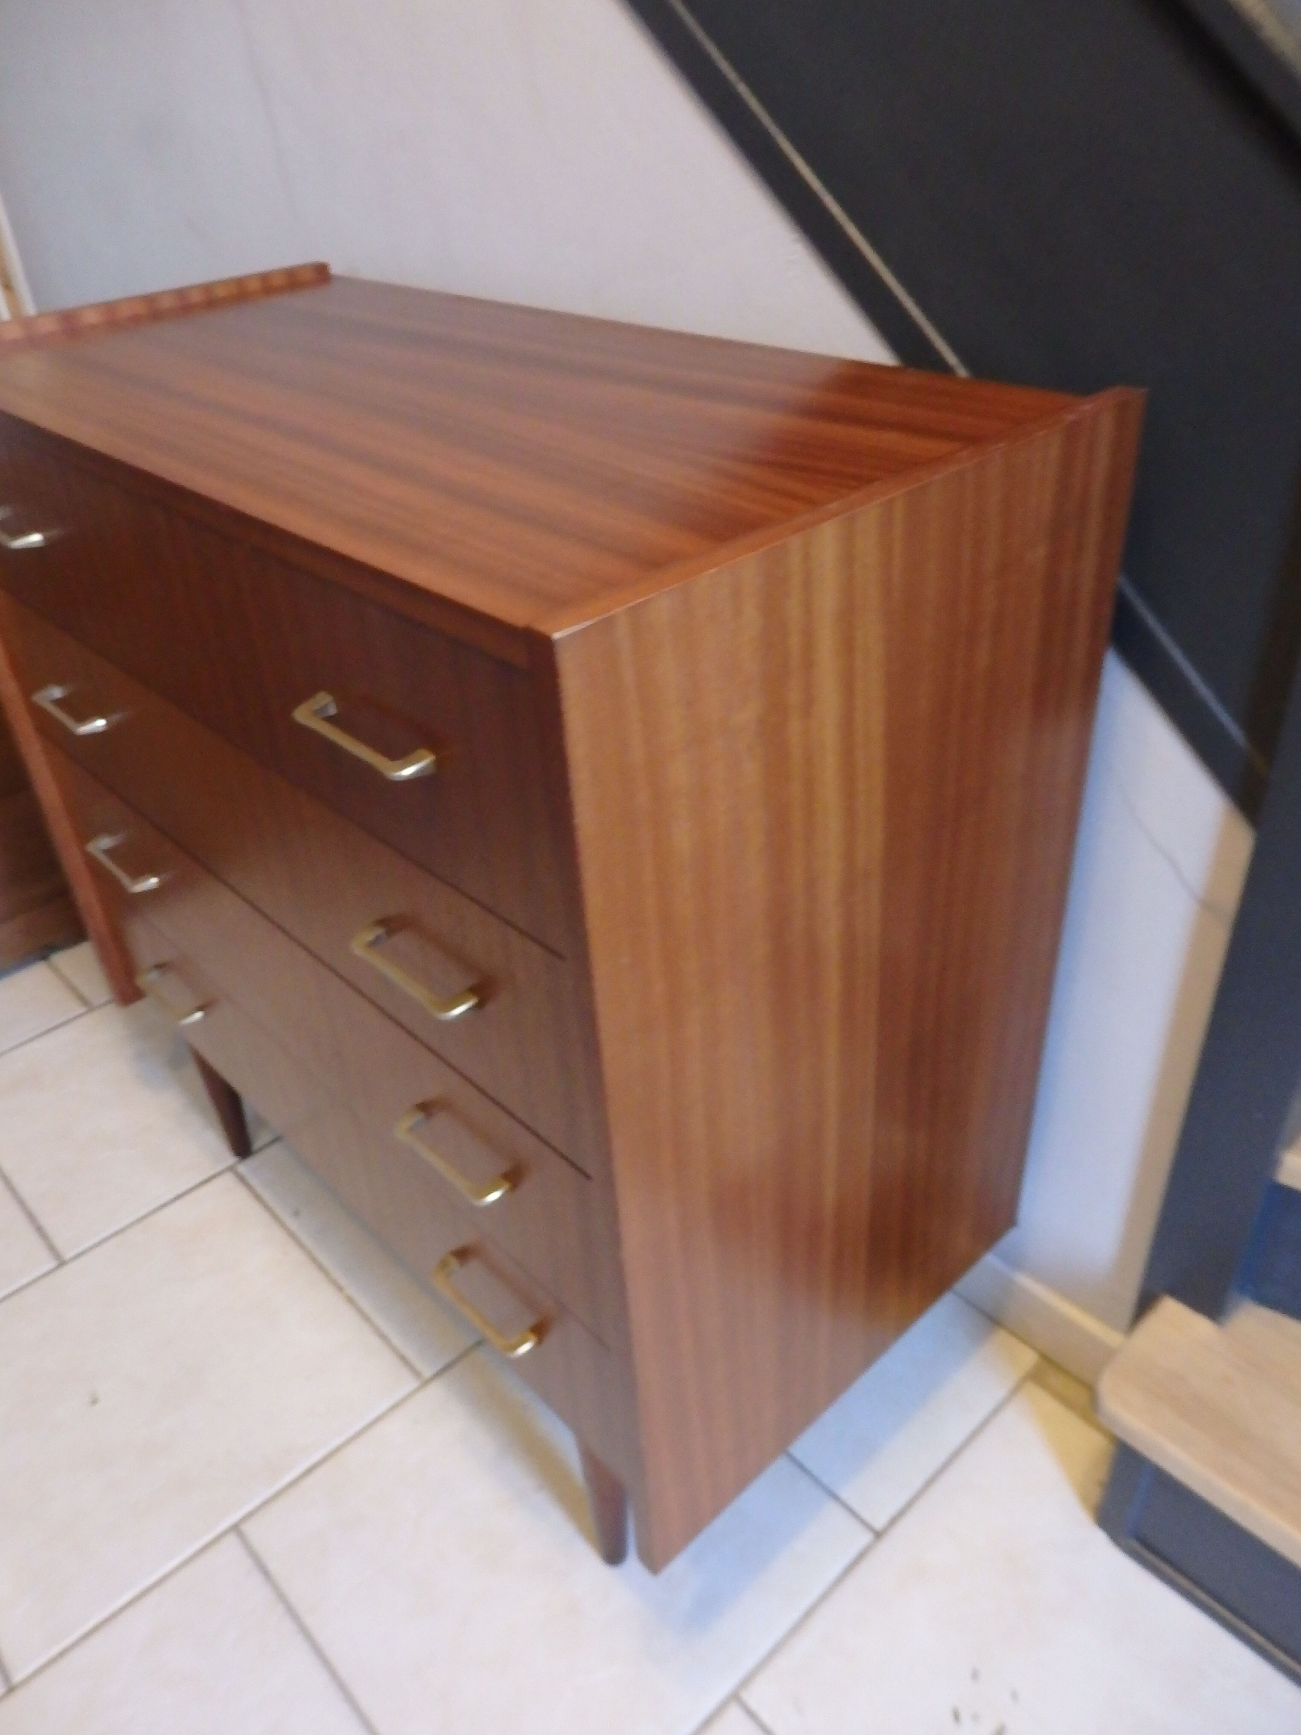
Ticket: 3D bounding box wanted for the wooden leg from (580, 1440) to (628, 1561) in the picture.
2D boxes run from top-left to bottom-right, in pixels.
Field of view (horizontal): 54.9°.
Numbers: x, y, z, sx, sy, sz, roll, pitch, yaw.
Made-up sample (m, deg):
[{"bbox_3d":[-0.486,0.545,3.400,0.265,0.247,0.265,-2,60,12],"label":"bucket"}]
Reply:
[{"bbox_3d":[-0.035,0.511,1.011,0.036,0.182,0.036,-3,34,2],"label":"wooden leg"}]

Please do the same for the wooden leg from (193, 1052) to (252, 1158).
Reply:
[{"bbox_3d":[-0.481,0.261,1.422,0.036,0.182,0.036,-30,42,-32],"label":"wooden leg"}]

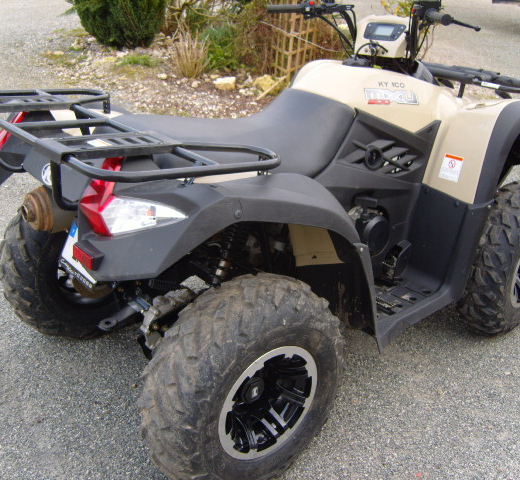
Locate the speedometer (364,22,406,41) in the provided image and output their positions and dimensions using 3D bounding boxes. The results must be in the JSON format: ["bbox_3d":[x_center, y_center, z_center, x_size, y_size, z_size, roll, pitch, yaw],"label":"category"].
[{"bbox_3d":[0.455,-0.752,2.342,0.148,0.070,0.030,21,-7,37],"label":"speedometer"}]

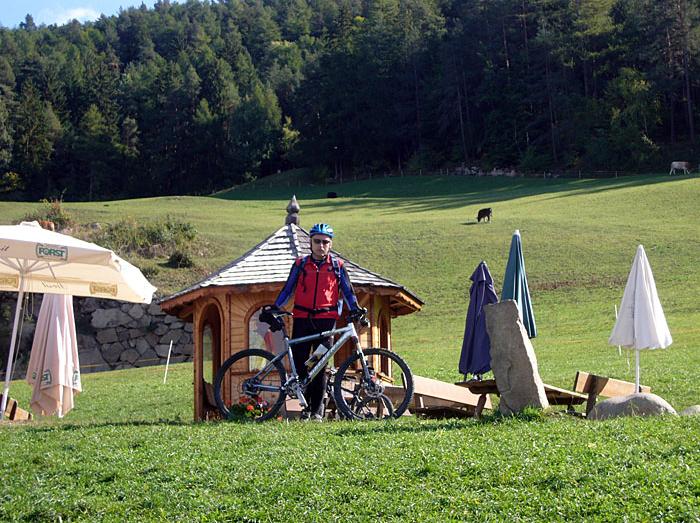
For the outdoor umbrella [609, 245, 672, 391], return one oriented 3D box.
[{"bbox_3d":[3.162,0.891,16.100,0.680,2.180,0.680,3,-11,1],"label":"outdoor umbrella"}]

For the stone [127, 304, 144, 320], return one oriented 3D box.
[{"bbox_3d":[-4.374,1.025,30.100,0.350,0.310,0.320,-1,-11,0],"label":"stone"}]

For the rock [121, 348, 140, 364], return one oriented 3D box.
[{"bbox_3d":[-4.476,1.917,30.100,0.410,0.300,0.340,-1,-11,0],"label":"rock"}]

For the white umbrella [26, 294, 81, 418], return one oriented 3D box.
[{"bbox_3d":[-3.716,1.127,18.253,0.660,2.680,0.660,4,-11,1],"label":"white umbrella"}]

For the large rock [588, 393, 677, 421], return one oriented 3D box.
[{"bbox_3d":[2.708,1.448,14.150,0.830,0.350,0.550,-1,-11,0],"label":"large rock"}]

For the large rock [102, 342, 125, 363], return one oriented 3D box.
[{"bbox_3d":[-4.817,1.856,30.100,0.440,0.430,0.360,-1,-11,0],"label":"large rock"}]

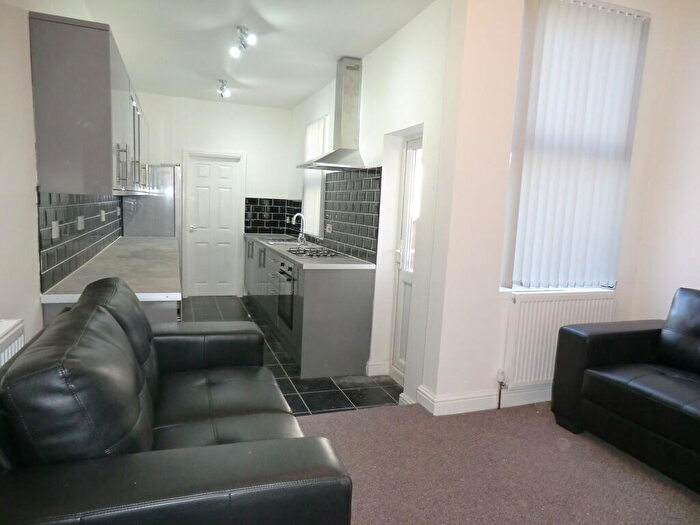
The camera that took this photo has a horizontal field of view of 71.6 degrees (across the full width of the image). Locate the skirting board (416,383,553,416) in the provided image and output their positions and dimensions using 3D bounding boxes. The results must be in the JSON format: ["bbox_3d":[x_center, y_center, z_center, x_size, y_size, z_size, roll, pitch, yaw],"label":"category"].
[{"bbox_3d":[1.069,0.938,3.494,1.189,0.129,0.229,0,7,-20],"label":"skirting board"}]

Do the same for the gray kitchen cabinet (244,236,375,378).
[{"bbox_3d":[-0.604,0.269,5.250,0.589,0.877,3.070,0,7,-20],"label":"gray kitchen cabinet"}]

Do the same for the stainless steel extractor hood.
[{"bbox_3d":[-0.157,-1.278,4.253,0.425,0.930,0.623,0,7,-20],"label":"stainless steel extractor hood"}]

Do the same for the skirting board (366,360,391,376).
[{"bbox_3d":[0.232,0.848,3.914,0.181,0.129,0.050,0,7,-20],"label":"skirting board"}]

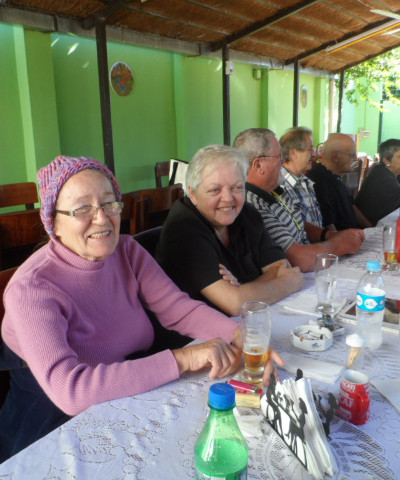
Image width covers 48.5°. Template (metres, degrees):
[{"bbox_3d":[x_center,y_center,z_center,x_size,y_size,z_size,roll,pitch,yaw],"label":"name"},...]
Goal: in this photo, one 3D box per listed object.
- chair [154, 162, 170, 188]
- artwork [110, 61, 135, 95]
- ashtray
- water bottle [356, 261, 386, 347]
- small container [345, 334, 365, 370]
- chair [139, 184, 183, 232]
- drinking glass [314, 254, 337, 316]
[{"bbox_3d":[-0.157,-0.354,5.069,0.500,0.940,0.460,7,16,34],"label":"chair"},{"bbox_3d":[-0.786,-1.628,4.501,0.025,0.330,0.320,10,18,37],"label":"artwork"},{"bbox_3d":[0.269,0.232,1.059,0.100,0.031,0.100,-2,13,0],"label":"ashtray"},{"bbox_3d":[0.390,0.147,1.002,0.064,0.203,0.064,-6,15,-19],"label":"water bottle"},{"bbox_3d":[0.329,0.234,0.939,0.039,0.075,0.039,7,16,34],"label":"small container"},{"bbox_3d":[-0.422,0.086,3.162,0.500,0.940,0.460,7,16,34],"label":"chair"},{"bbox_3d":[0.348,0.118,1.216,0.061,0.155,0.061,-6,15,-19],"label":"drinking glass"}]

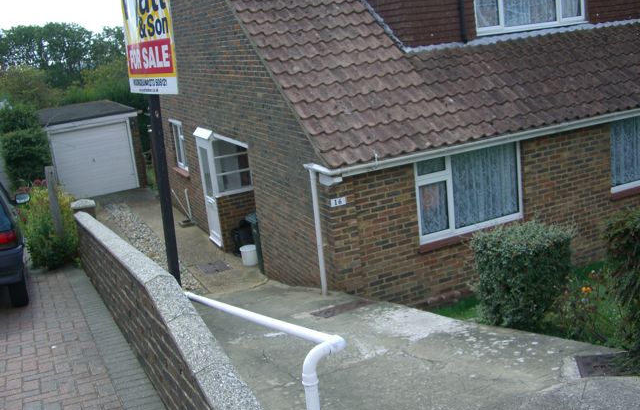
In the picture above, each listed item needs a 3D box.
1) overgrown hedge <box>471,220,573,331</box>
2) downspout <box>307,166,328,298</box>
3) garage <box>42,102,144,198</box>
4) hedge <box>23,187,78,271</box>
[{"bbox_3d":[2.265,0.741,7.865,0.760,0.940,0.760,-13,15,-22],"label":"overgrown hedge"},{"bbox_3d":[-0.013,0.367,8.910,0.080,1.685,0.080,-13,15,-22],"label":"downspout"},{"bbox_3d":[-7.535,-1.846,22.376,2.650,2.350,5.500,-13,15,-22],"label":"garage"},{"bbox_3d":[-3.227,0.256,8.350,0.580,0.840,0.700,-13,15,-22],"label":"hedge"}]

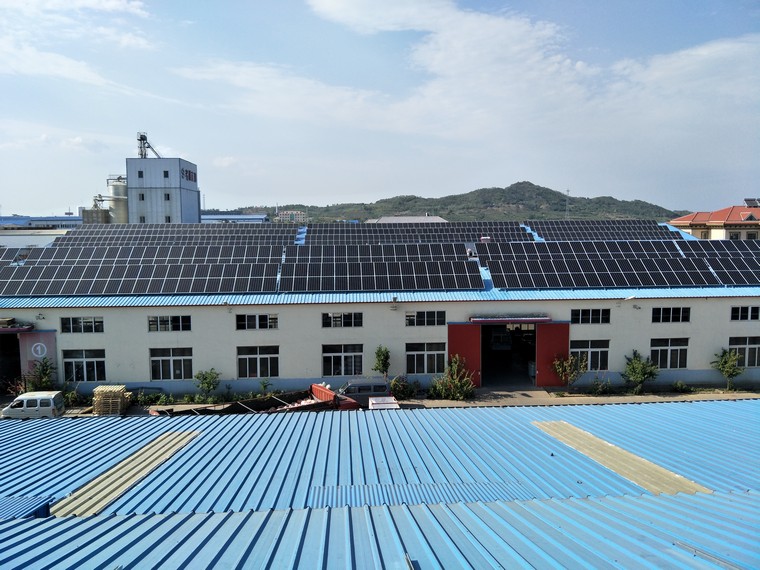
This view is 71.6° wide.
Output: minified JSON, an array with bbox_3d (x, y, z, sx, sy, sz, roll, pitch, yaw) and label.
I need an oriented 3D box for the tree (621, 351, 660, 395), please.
[{"bbox_3d":[18.081,6.073,36.706,2.716,3.069,2.300,-1,5,-3],"label":"tree"}]

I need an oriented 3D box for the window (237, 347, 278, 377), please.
[{"bbox_3d":[-8.590,5.409,37.119,2.822,2.235,0.180,-1,5,-3],"label":"window"}]

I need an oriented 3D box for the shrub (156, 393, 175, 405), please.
[{"bbox_3d":[-14.735,7.671,36.240,1.202,0.711,1.022,-1,6,-3],"label":"shrub"}]

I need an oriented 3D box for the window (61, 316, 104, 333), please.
[{"bbox_3d":[-20.624,2.791,36.520,2.876,1.046,0.150,-1,6,-3],"label":"window"}]

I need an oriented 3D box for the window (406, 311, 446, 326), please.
[{"bbox_3d":[3.344,2.457,37.726,2.876,1.046,0.150,-1,6,-3],"label":"window"}]

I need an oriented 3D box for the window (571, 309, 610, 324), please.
[{"bbox_3d":[15.338,2.304,38.320,2.920,1.100,0.150,-1,5,-3],"label":"window"}]

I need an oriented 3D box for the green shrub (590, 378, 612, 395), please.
[{"bbox_3d":[15.384,6.966,36.758,1.711,1.333,1.300,-1,5,-3],"label":"green shrub"}]

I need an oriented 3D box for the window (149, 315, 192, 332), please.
[{"bbox_3d":[-14.664,2.699,36.898,2.920,1.100,0.150,-1,5,-3],"label":"window"}]

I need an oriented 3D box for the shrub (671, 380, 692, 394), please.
[{"bbox_3d":[21.530,7.165,37.663,1.499,0.797,1.274,-1,6,-3],"label":"shrub"}]

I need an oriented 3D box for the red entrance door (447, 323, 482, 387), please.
[{"bbox_3d":[6.064,5.096,37.667,2.389,4.713,0.120,-1,5,-3],"label":"red entrance door"}]

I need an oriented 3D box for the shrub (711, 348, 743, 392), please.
[{"bbox_3d":[24.633,6.020,37.600,2.274,3.034,2.160,-1,6,-3],"label":"shrub"}]

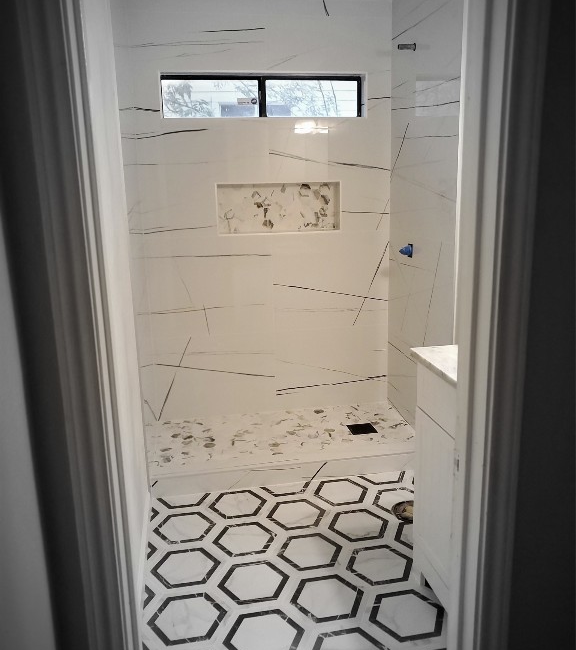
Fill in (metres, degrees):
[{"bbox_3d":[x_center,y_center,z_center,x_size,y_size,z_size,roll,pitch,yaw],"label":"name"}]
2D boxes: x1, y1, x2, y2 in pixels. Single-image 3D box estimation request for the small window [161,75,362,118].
[{"bbox_3d":[-0.139,-1.355,3.444,1.199,0.246,0.080,-4,13,-10],"label":"small window"}]

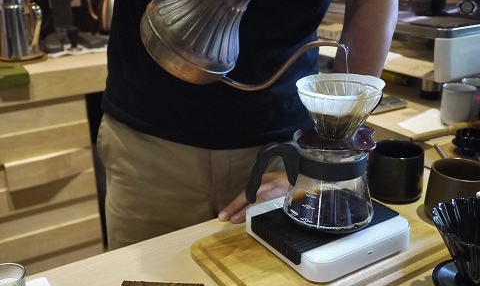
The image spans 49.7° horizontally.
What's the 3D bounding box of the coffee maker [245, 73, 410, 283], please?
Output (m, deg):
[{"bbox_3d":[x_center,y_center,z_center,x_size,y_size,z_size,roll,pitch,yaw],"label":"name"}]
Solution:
[{"bbox_3d":[0.101,0.028,0.622,0.178,0.200,0.162,-14,24,-31],"label":"coffee maker"}]

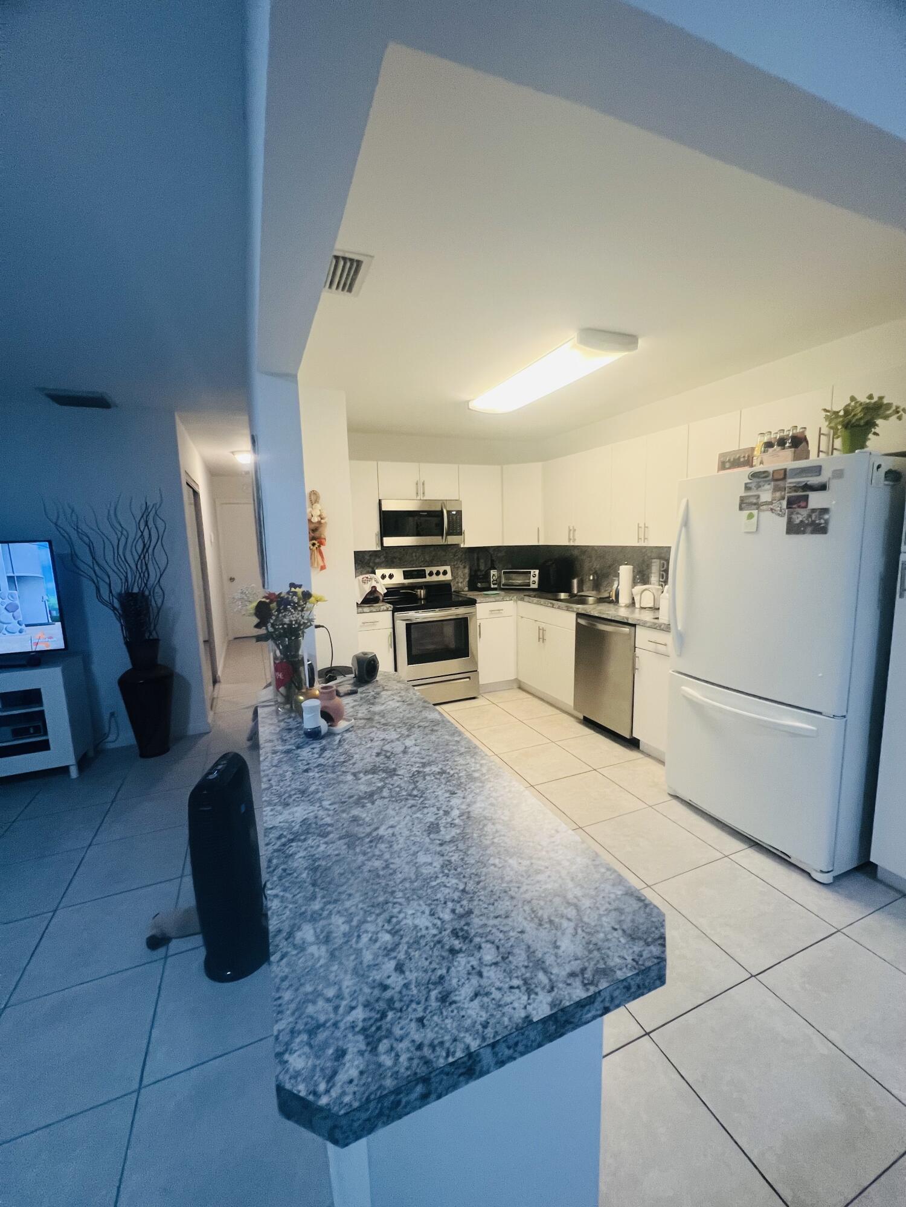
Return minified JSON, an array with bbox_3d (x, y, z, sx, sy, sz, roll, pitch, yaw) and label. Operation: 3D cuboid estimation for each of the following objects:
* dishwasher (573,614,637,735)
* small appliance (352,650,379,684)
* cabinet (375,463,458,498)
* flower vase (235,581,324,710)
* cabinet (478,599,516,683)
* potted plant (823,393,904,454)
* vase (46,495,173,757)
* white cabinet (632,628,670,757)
[{"bbox_3d":[1.321,0.474,3.348,0.600,0.766,0.598,-4,8,-23],"label":"dishwasher"},{"bbox_3d":[-0.335,0.239,1.740,0.062,0.104,0.092,3,9,27],"label":"small appliance"},{"bbox_3d":[-0.355,-1.107,4.214,0.766,0.318,0.326,-4,8,-23],"label":"cabinet"},{"bbox_3d":[-0.562,0.138,1.494,0.265,0.415,0.240,-4,8,-23],"label":"flower vase"},{"bbox_3d":[0.292,0.343,4.504,0.417,0.782,0.619,-4,8,-23],"label":"cabinet"},{"bbox_3d":[1.658,-0.727,1.864,0.260,0.265,0.280,-4,8,-23],"label":"potted plant"},{"bbox_3d":[-2.229,0.158,3.040,0.630,1.795,0.380,-4,8,-23],"label":"vase"},{"bbox_3d":[1.553,0.530,2.911,0.621,0.782,0.395,-4,8,-23],"label":"white cabinet"}]

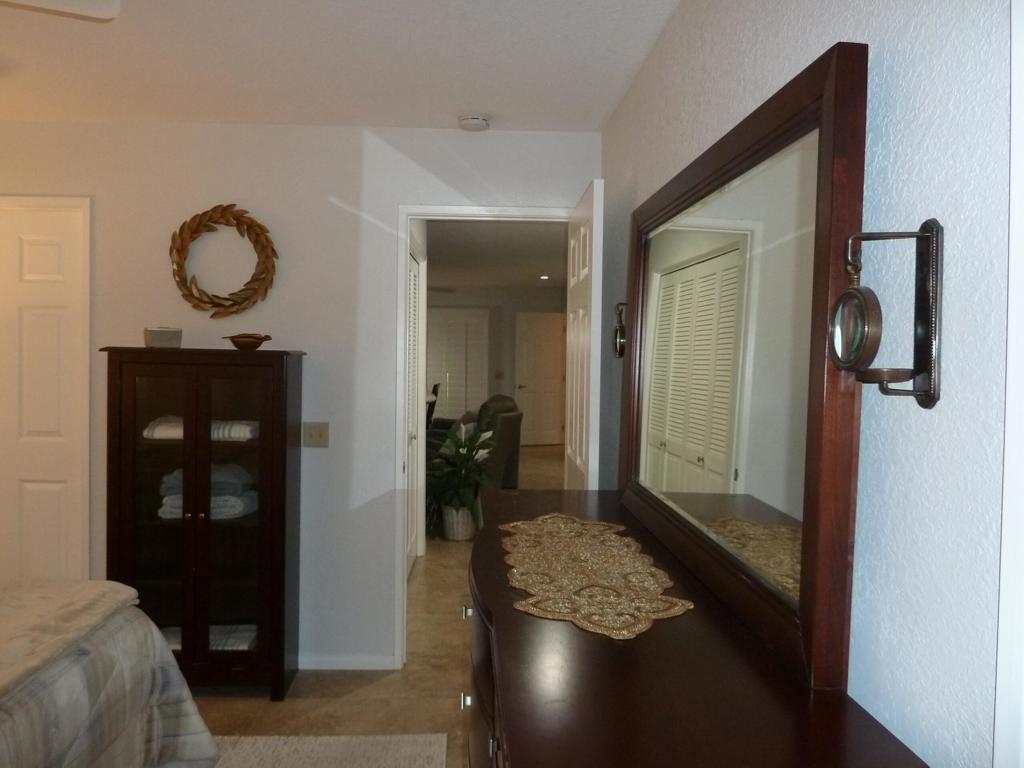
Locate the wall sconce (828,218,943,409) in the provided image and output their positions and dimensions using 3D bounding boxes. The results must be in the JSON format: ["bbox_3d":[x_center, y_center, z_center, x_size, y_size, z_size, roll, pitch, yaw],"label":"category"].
[{"bbox_3d":[0.479,-0.090,0.945,0.113,0.242,0.105,1,2,-4],"label":"wall sconce"}]

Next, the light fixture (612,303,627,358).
[{"bbox_3d":[0.388,-0.161,2.443,0.113,0.240,0.105,1,2,-4],"label":"light fixture"}]

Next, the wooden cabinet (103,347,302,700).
[{"bbox_3d":[-1.284,0.578,3.145,0.750,1.445,0.315,1,2,-4],"label":"wooden cabinet"}]

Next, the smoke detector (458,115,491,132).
[{"bbox_3d":[-0.166,-1.117,3.187,0.132,0.040,0.132,1,2,-4],"label":"smoke detector"}]

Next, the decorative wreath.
[{"bbox_3d":[-1.258,-0.536,3.235,0.465,0.495,0.050,1,2,-4],"label":"decorative wreath"}]

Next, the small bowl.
[{"bbox_3d":[-1.116,-0.177,3.113,0.190,0.070,0.130,1,2,-4],"label":"small bowl"}]

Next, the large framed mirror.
[{"bbox_3d":[0.430,-0.042,1.729,0.052,0.937,1.330,2,2,-4],"label":"large framed mirror"}]

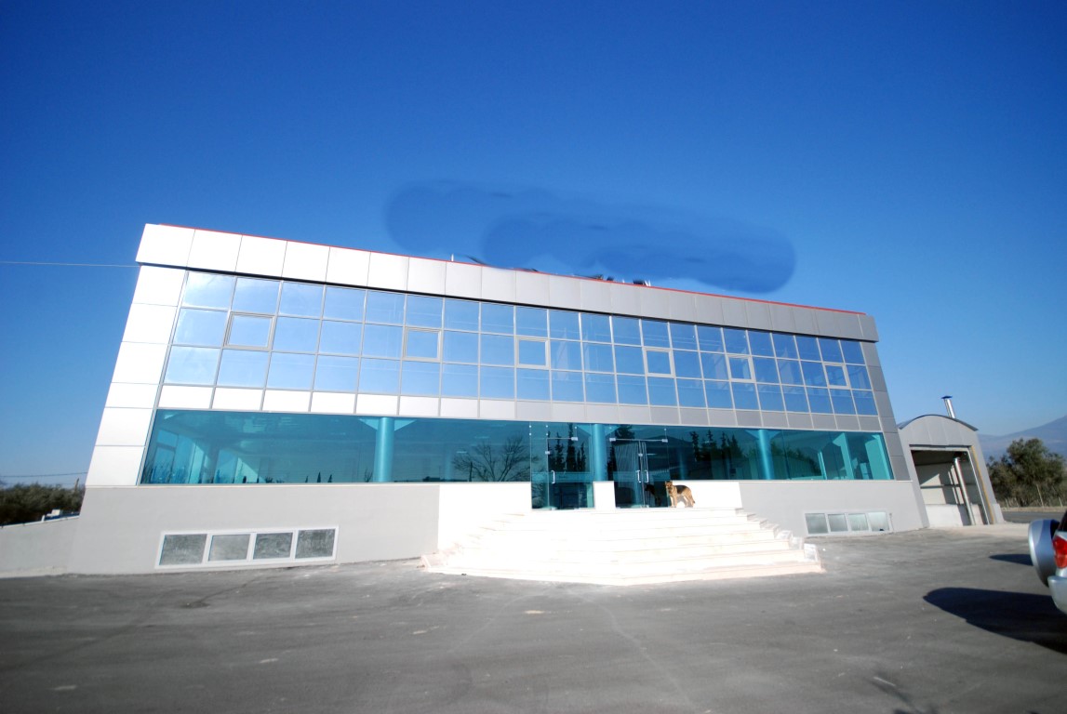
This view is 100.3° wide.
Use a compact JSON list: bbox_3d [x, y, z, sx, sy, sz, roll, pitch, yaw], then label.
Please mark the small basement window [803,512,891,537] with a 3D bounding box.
[{"bbox_3d":[11.684,6.140,16.473,4.022,0.809,0.100,4,-18,-16],"label":"small basement window"}]

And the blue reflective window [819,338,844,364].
[{"bbox_3d":[12.540,-0.261,18.768,1.130,1.041,0.080,4,-18,-16],"label":"blue reflective window"}]

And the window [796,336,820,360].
[{"bbox_3d":[11.489,-0.353,18.587,1.128,1.038,0.080,4,-18,-16],"label":"window"}]

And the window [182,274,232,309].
[{"bbox_3d":[-9.158,-1.844,12.612,1.142,1.048,0.080,4,-18,-16],"label":"window"}]

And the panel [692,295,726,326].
[{"bbox_3d":[6.905,-1.864,17.529,1.200,1.220,0.080,4,-19,-16],"label":"panel"}]

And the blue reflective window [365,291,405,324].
[{"bbox_3d":[-4.635,-1.524,14.036,1.152,1.068,0.100,4,-18,-16],"label":"blue reflective window"}]

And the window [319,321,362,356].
[{"bbox_3d":[-5.577,-0.527,12.926,1.114,1.015,0.060,4,-18,-16],"label":"window"}]

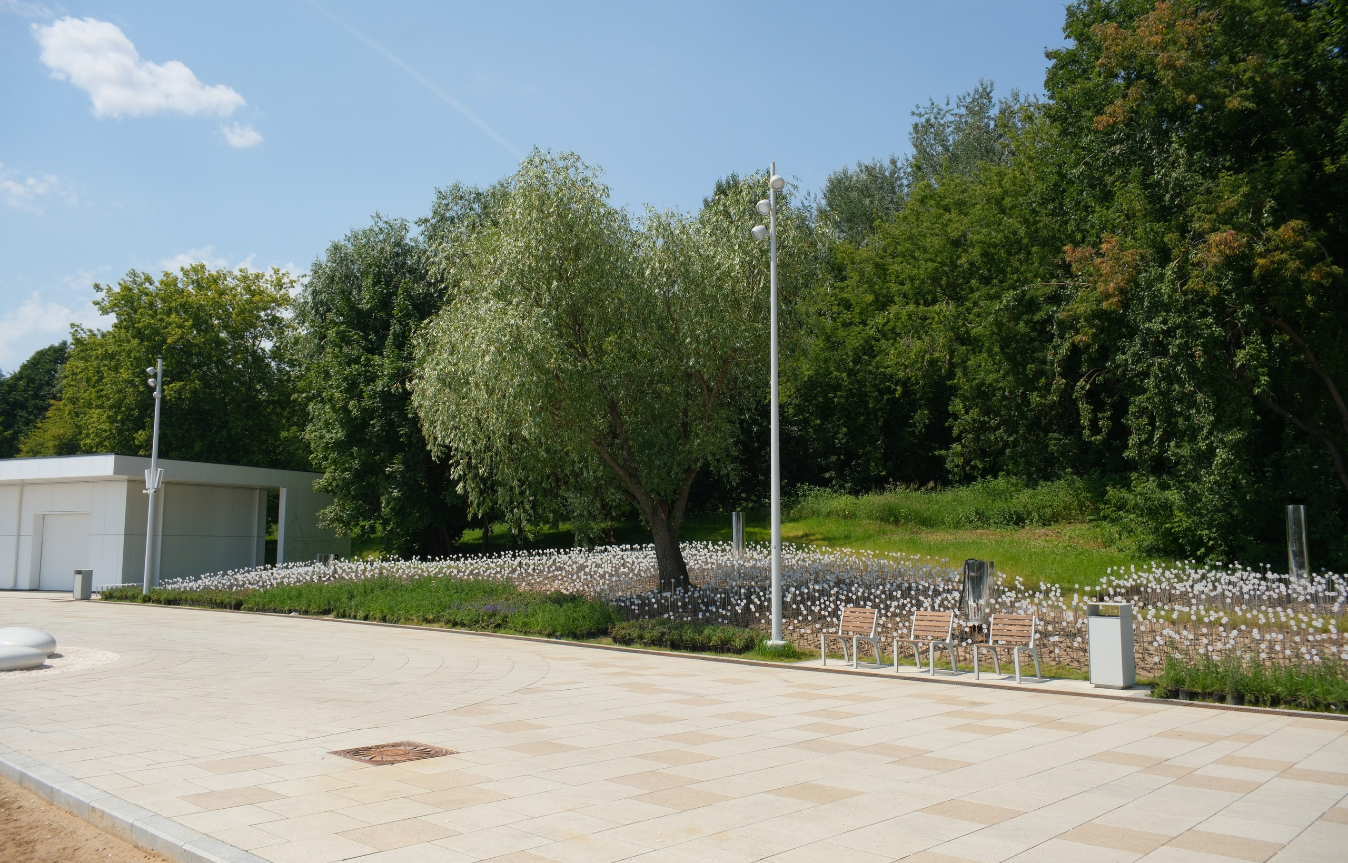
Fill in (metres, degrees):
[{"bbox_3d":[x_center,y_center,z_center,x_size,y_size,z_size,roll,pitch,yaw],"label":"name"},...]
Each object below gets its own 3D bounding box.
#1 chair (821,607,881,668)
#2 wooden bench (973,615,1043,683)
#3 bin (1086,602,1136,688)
[{"bbox_3d":[2.608,3.033,14.830,0.600,0.790,0.650,-6,-9,42],"label":"chair"},{"bbox_3d":[4.319,2.803,13.070,0.590,0.790,0.650,-6,-9,42],"label":"wooden bench"},{"bbox_3d":[5.514,2.699,12.740,0.400,1.010,0.430,-6,-9,42],"label":"bin"}]

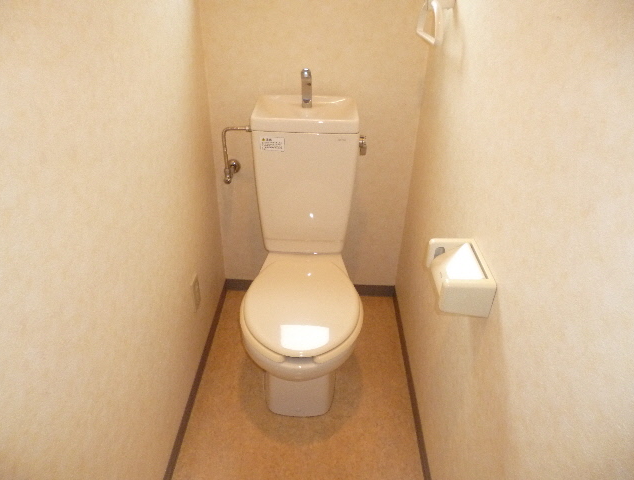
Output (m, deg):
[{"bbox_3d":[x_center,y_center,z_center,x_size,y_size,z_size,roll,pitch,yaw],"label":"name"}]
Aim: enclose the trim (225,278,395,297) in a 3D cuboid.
[{"bbox_3d":[-0.028,0.221,1.985,0.753,0.063,0.012,2,33,1],"label":"trim"}]

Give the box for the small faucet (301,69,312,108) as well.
[{"bbox_3d":[-0.034,-0.476,1.393,0.031,0.133,0.072,2,33,1],"label":"small faucet"}]

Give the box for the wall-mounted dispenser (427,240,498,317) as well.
[{"bbox_3d":[0.290,0.074,0.918,0.099,0.086,0.169,2,33,1],"label":"wall-mounted dispenser"}]

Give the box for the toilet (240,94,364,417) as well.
[{"bbox_3d":[-0.039,0.077,1.437,0.369,0.893,0.754,2,33,1],"label":"toilet"}]

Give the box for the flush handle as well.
[{"bbox_3d":[0.142,-0.301,1.398,0.034,0.053,0.060,2,33,1],"label":"flush handle"}]

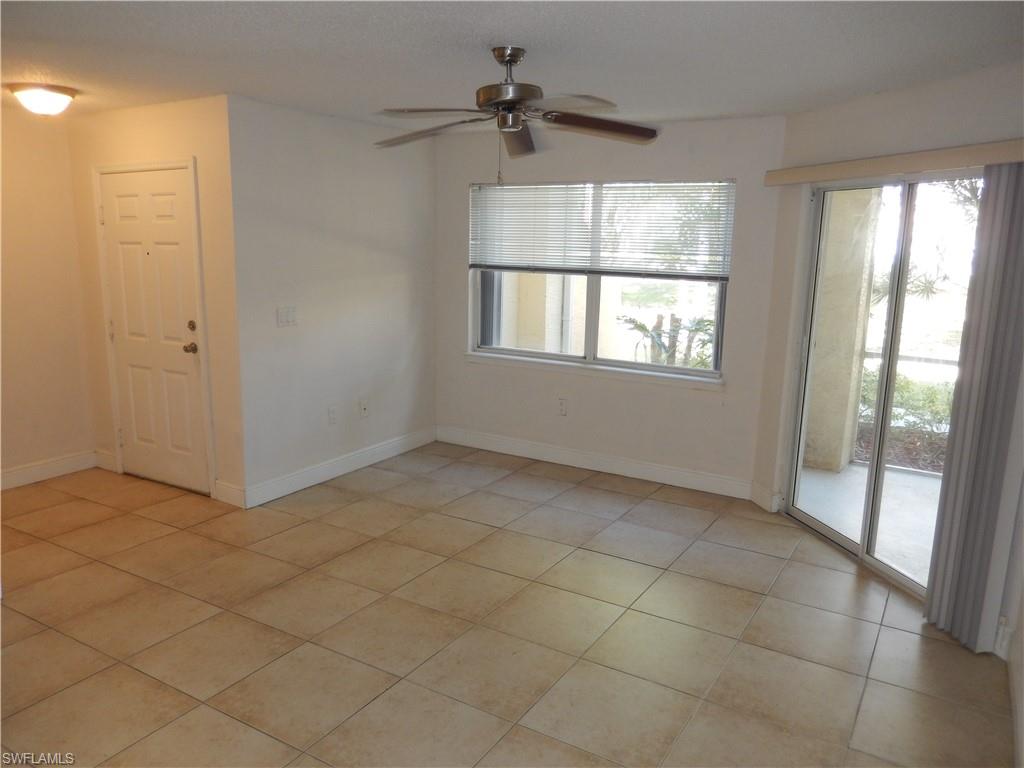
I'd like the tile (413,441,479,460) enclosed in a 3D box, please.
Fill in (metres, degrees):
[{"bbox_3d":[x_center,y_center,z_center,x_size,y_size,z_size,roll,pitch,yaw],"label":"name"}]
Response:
[{"bbox_3d":[-0.539,0.544,5.989,0.438,0.010,0.374,7,12,30],"label":"tile"}]

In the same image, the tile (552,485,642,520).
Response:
[{"bbox_3d":[0.537,0.772,4.813,0.495,0.012,0.495,7,12,30],"label":"tile"}]

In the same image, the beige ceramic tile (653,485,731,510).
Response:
[{"bbox_3d":[1.200,0.770,4.938,0.493,0.010,0.313,7,12,30],"label":"beige ceramic tile"}]

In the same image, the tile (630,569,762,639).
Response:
[{"bbox_3d":[0.882,1.029,3.486,0.498,0.010,0.500,7,12,30],"label":"tile"}]

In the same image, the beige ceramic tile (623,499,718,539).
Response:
[{"bbox_3d":[0.965,0.826,4.561,0.495,0.012,0.495,7,12,30],"label":"beige ceramic tile"}]

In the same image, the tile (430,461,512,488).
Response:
[{"bbox_3d":[-0.323,0.665,5.318,0.497,0.010,0.497,7,12,30],"label":"tile"}]

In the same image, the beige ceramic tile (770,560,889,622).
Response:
[{"bbox_3d":[1.551,1.003,3.610,0.492,0.012,0.492,7,12,31],"label":"beige ceramic tile"}]

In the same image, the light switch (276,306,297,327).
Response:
[{"bbox_3d":[-1.409,-0.423,4.665,0.022,0.121,0.159,7,12,31],"label":"light switch"}]

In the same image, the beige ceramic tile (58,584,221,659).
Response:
[{"bbox_3d":[-1.611,1.021,3.209,0.495,0.012,0.495,7,12,30],"label":"beige ceramic tile"}]

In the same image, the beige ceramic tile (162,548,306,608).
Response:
[{"bbox_3d":[-1.353,0.950,3.631,0.495,0.012,0.495,7,12,30],"label":"beige ceramic tile"}]

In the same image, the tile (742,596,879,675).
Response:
[{"bbox_3d":[1.304,1.078,3.213,0.497,0.010,0.497,7,12,30],"label":"tile"}]

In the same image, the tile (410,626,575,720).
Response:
[{"bbox_3d":[-0.072,1.105,2.857,0.492,0.012,0.492,7,12,31],"label":"tile"}]

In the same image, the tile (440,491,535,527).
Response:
[{"bbox_3d":[-0.149,0.782,4.627,0.492,0.010,0.492,7,12,31],"label":"tile"}]

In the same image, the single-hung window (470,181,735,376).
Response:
[{"bbox_3d":[0.561,-0.796,5.336,2.030,1.280,0.110,7,12,31],"label":"single-hung window"}]

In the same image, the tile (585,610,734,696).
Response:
[{"bbox_3d":[0.618,1.094,3.042,0.495,0.012,0.495,7,12,30],"label":"tile"}]

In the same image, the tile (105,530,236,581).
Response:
[{"bbox_3d":[-1.770,0.891,3.860,0.492,0.010,0.492,7,12,31],"label":"tile"}]

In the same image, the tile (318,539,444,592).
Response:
[{"bbox_3d":[-0.663,0.928,3.781,0.492,0.012,0.492,7,12,31],"label":"tile"}]

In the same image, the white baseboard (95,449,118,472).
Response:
[{"bbox_3d":[-2.885,0.546,5.263,0.230,0.125,0.016,7,12,31],"label":"white baseboard"}]

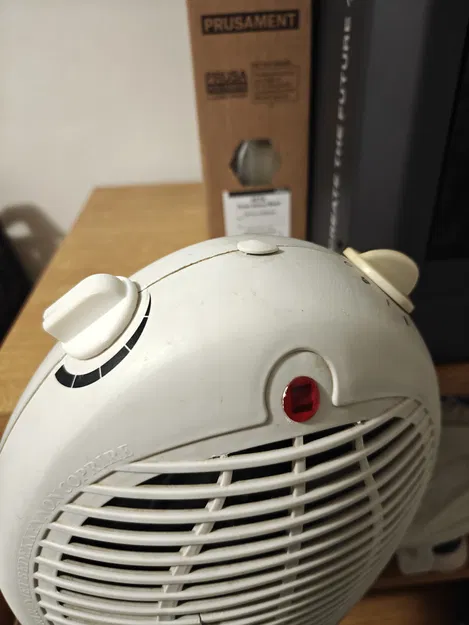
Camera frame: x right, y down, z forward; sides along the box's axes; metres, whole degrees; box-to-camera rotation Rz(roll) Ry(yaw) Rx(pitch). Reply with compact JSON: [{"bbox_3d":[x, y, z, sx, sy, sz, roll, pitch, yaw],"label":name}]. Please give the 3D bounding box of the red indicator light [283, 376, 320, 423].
[{"bbox_3d":[0.024,0.031,0.153,0.014,0.016,0.003,-1,-8,-13],"label":"red indicator light"}]

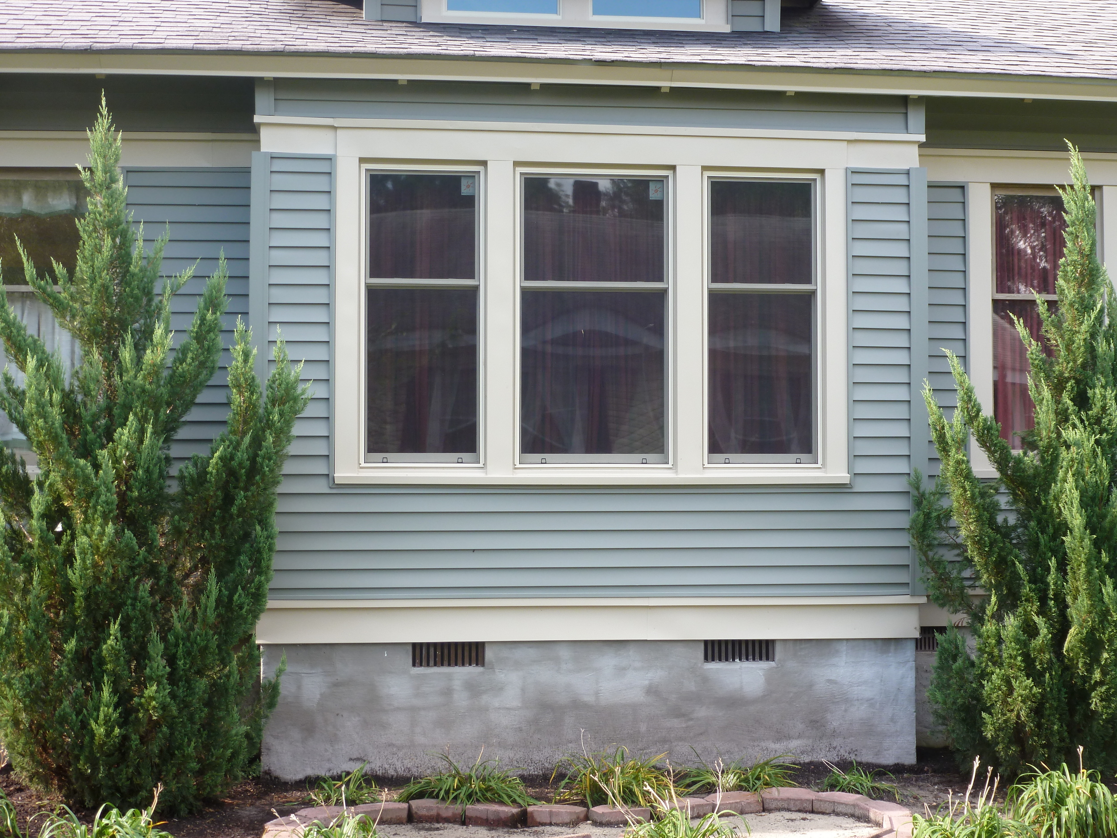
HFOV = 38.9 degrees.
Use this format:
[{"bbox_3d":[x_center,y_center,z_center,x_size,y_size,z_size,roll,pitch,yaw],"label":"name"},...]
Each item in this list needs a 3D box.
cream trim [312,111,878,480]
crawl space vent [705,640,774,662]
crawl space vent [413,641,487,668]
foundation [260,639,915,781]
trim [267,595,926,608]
[{"bbox_3d":[0.211,-0.614,8.684,2.878,1.949,0.100,0,-2,-7],"label":"cream trim"},{"bbox_3d":[0.998,1.284,8.764,0.399,0.125,0.050,0,-2,-7],"label":"crawl space vent"},{"bbox_3d":[-0.594,1.274,8.570,0.396,0.132,0.050,0,-2,-7],"label":"crawl space vent"},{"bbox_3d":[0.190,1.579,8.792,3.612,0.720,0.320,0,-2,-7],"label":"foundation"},{"bbox_3d":[0.208,0.994,8.606,3.701,0.046,0.050,0,-2,-7],"label":"trim"}]

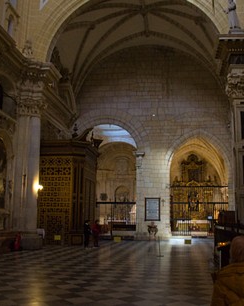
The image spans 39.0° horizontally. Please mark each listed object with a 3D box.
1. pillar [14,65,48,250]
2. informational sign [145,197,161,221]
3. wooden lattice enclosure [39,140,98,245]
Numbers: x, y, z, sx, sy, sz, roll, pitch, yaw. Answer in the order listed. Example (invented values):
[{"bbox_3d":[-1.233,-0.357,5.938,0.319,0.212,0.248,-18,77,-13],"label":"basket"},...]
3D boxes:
[{"bbox_3d":[-4.986,0.143,19.718,1.300,10.400,1.300,-1,-11,9],"label":"pillar"},{"bbox_3d":[2.378,4.364,26.529,1.200,1.800,0.080,-1,-11,9],"label":"informational sign"},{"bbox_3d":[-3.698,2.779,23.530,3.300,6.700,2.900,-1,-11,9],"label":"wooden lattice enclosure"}]

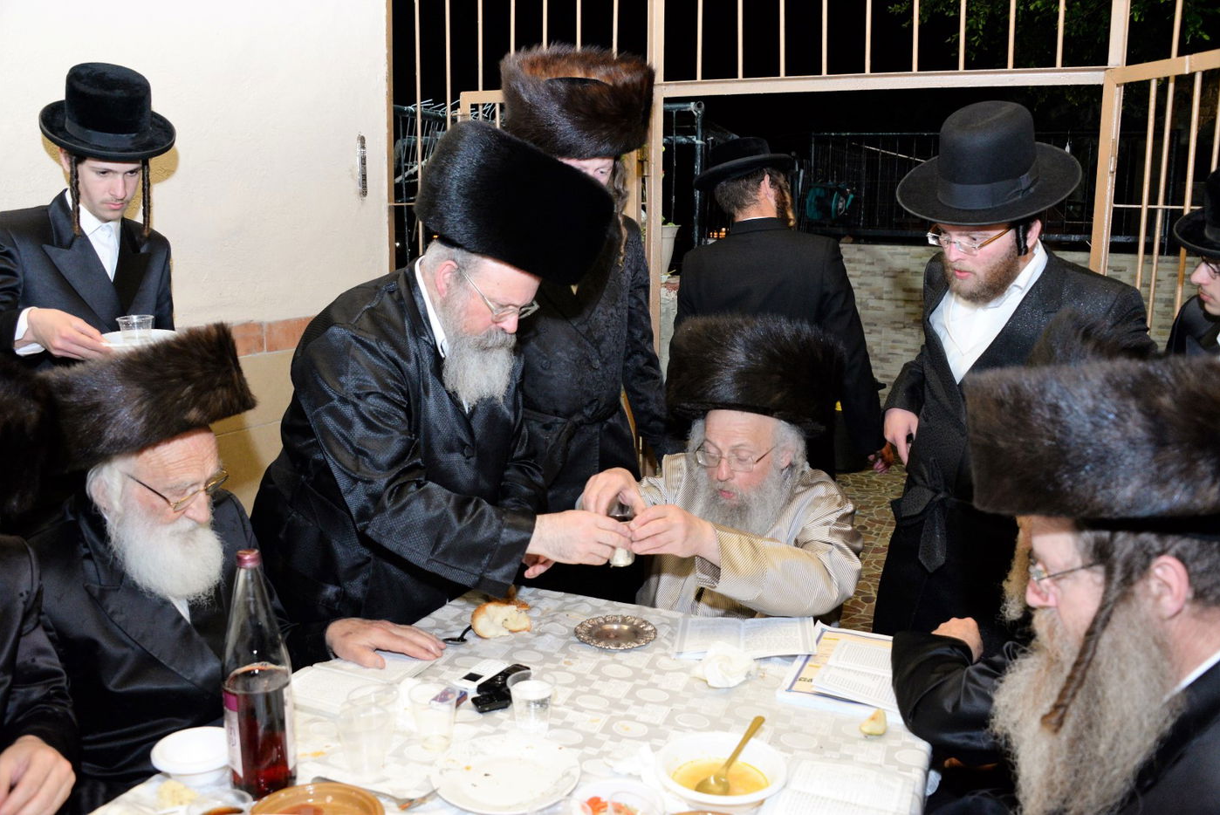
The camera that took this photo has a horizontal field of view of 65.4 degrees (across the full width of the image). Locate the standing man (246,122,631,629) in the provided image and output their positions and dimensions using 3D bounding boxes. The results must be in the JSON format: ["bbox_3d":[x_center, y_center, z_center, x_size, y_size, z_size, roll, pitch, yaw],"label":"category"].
[{"bbox_3d":[-0.338,0.256,1.960,0.770,1.650,0.570,6,11,29],"label":"standing man"}]

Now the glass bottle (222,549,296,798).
[{"bbox_3d":[-0.444,0.325,1.176,0.083,0.305,0.083,-4,11,-21],"label":"glass bottle"}]

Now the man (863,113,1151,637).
[{"bbox_3d":[0.798,0.232,2.000,0.380,1.700,0.520,-7,12,-36],"label":"man"}]

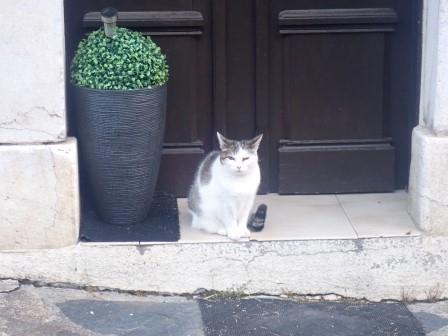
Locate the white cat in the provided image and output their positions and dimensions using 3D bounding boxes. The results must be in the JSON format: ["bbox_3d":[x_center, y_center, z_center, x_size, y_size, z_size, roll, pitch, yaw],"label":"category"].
[{"bbox_3d":[-0.007,0.037,4.171,0.190,0.332,0.290,-6,14,-26],"label":"white cat"}]

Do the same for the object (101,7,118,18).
[{"bbox_3d":[-0.365,-0.496,4.132,0.056,0.031,0.056,-4,21,1],"label":"object"}]

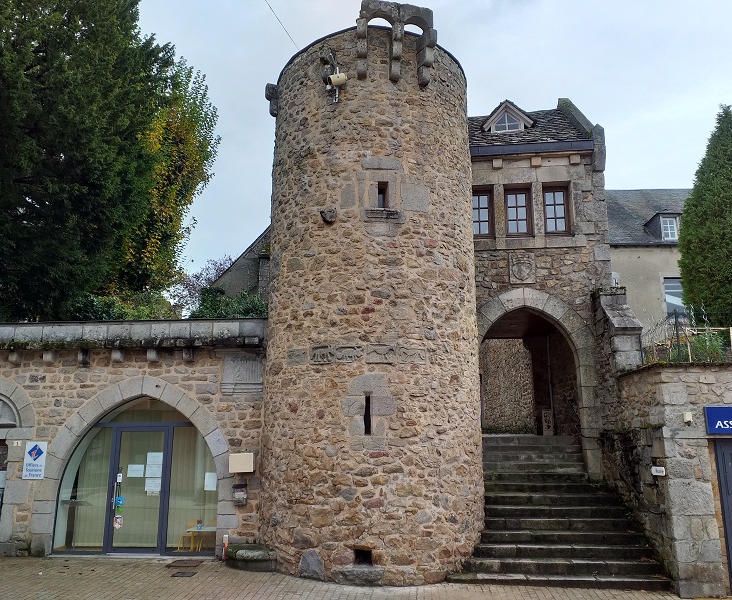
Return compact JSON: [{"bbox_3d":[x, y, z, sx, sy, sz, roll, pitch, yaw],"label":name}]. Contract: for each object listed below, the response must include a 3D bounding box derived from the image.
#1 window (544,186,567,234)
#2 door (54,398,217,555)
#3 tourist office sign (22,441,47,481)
[{"bbox_3d":[3.788,-1.768,12.364,0.510,1.046,0.100,-2,-13,6],"label":"window"},{"bbox_3d":[-4.028,3.081,11.063,2.970,2.715,0.110,-2,-13,6],"label":"door"},{"bbox_3d":[-5.950,2.880,11.193,0.410,0.657,0.030,-2,-13,6],"label":"tourist office sign"}]

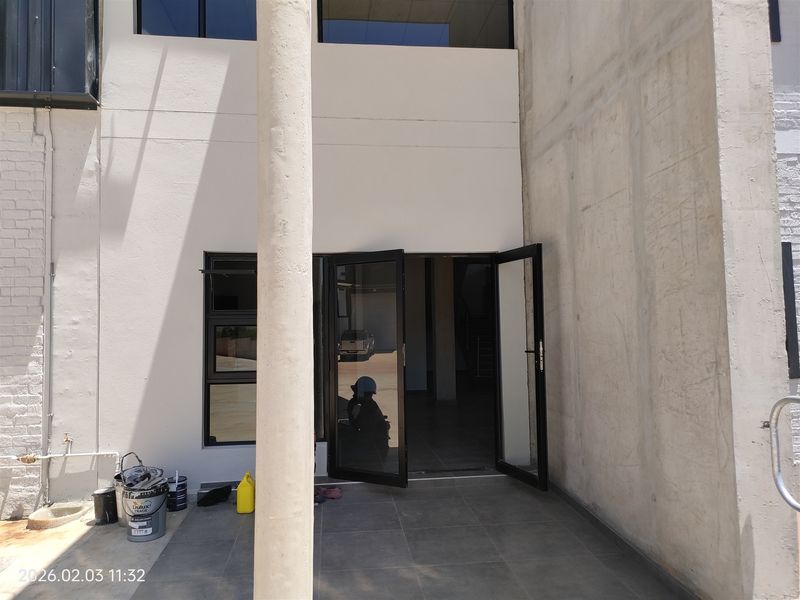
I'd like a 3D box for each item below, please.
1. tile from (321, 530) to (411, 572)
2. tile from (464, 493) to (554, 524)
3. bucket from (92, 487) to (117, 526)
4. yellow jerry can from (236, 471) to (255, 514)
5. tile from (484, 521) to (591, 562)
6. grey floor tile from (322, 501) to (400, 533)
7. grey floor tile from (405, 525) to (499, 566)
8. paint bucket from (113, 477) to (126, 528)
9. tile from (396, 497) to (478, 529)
[{"bbox_3d":[-0.238,1.711,3.962,0.600,0.010,0.600,0,0,-7],"label":"tile"},{"bbox_3d":[0.884,1.708,4.696,0.600,0.010,0.600,0,0,-7],"label":"tile"},{"bbox_3d":[-2.275,1.608,4.487,0.172,0.228,0.172,0,0,-7],"label":"bucket"},{"bbox_3d":[-1.256,1.562,4.732,0.125,0.310,0.165,0,0,-7],"label":"yellow jerry can"},{"bbox_3d":[0.954,1.704,4.100,0.600,0.010,0.600,0,0,-7],"label":"tile"},{"bbox_3d":[-0.308,1.715,4.558,0.600,0.010,0.600,0,0,-7],"label":"grey floor tile"},{"bbox_3d":[0.358,1.708,4.031,0.600,0.010,0.600,0,0,-7],"label":"grey floor tile"},{"bbox_3d":[-2.047,1.543,4.489,0.305,0.355,0.305,0,0,-7],"label":"paint bucket"},{"bbox_3d":[0.288,1.711,4.627,0.600,0.010,0.600,0,0,-7],"label":"tile"}]

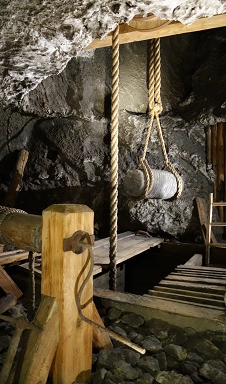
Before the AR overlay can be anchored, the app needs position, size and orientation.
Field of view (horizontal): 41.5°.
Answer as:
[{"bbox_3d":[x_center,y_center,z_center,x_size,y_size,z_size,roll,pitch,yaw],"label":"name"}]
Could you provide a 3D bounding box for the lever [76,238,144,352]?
[{"bbox_3d":[-0.020,0.445,1.360,0.120,0.420,0.440,1,0,-42],"label":"lever"}]

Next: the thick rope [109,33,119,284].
[{"bbox_3d":[0.015,-0.335,2.900,0.066,2.650,0.066,1,0,0],"label":"thick rope"}]

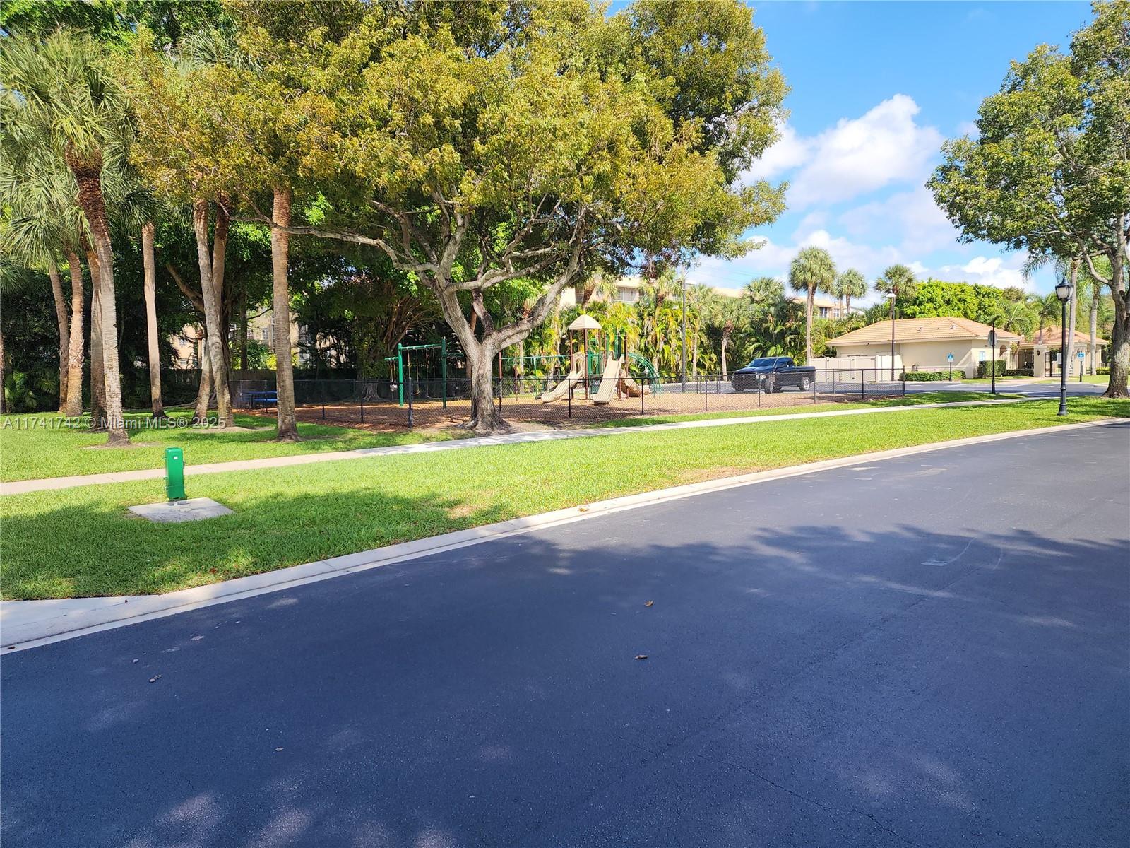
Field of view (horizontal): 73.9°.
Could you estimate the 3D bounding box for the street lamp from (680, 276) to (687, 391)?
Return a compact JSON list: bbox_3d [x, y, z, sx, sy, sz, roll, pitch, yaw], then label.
[{"bbox_3d":[6.927,-5.279,43.800,0.350,6.800,0.350,-1,4,0],"label":"street lamp"}]

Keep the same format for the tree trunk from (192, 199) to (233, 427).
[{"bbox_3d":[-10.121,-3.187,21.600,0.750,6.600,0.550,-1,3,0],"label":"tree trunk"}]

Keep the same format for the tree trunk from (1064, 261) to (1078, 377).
[{"bbox_3d":[38.032,-7.872,56.500,0.650,8.600,0.600,-1,4,0],"label":"tree trunk"}]

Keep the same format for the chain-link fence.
[{"bbox_3d":[0.725,-1.464,33.672,24.500,1.400,16.500,-3,4,-37],"label":"chain-link fence"}]

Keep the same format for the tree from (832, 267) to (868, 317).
[{"bbox_3d":[27.302,-9.651,72.000,3.200,10.300,3.200,-1,3,0],"label":"tree"}]

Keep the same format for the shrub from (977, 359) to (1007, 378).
[{"bbox_3d":[29.023,-3.718,51.000,1.600,1.200,1.400,2,4,40],"label":"shrub"}]

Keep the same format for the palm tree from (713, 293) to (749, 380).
[{"bbox_3d":[13.596,-7.108,62.000,3.100,7.000,3.100,-1,4,0],"label":"palm tree"}]

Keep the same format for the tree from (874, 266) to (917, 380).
[{"bbox_3d":[28.660,-8.865,65.000,3.700,9.600,3.700,-1,3,0],"label":"tree"}]

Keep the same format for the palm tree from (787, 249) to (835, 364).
[{"bbox_3d":[19.975,-9.073,61.000,3.900,10.600,3.900,-1,4,0],"label":"palm tree"}]

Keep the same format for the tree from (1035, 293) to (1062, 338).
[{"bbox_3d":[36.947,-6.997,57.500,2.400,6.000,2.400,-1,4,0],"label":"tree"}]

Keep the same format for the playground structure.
[{"bbox_3d":[1.541,-3.139,35.058,5.800,4.100,4.600,-1,4,0],"label":"playground structure"}]

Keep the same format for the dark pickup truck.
[{"bbox_3d":[11.833,-2.787,42.326,5.700,1.920,2.000,-5,6,-44],"label":"dark pickup truck"}]

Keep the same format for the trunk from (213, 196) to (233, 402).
[{"bbox_3d":[-11.146,-3.859,24.400,0.650,6.800,0.550,-1,4,0],"label":"trunk"}]

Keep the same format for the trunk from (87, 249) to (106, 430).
[{"bbox_3d":[-13.998,-2.515,22.400,0.500,5.400,0.500,-1,4,0],"label":"trunk"}]

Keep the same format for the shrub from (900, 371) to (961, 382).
[{"bbox_3d":[24.397,-3.145,50.000,3.900,0.680,0.950,2,5,45],"label":"shrub"}]

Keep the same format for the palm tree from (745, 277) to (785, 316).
[{"bbox_3d":[16.173,-7.746,61.000,3.200,8.300,3.200,-1,3,0],"label":"palm tree"}]

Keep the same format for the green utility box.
[{"bbox_3d":[-4.880,0.630,9.400,0.220,0.670,0.200,-3,4,-36],"label":"green utility box"}]

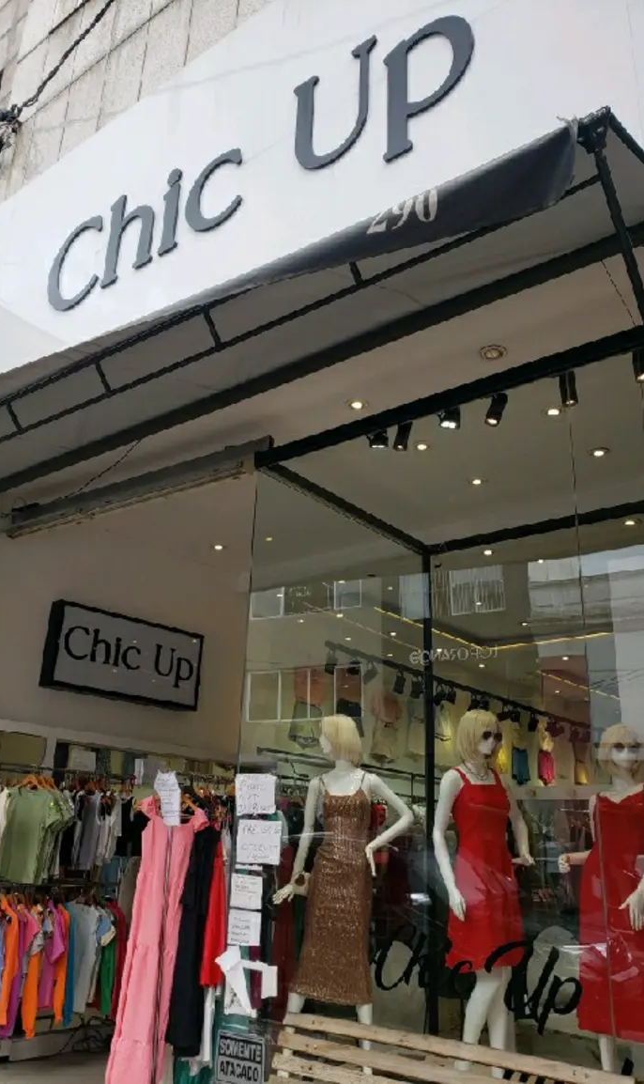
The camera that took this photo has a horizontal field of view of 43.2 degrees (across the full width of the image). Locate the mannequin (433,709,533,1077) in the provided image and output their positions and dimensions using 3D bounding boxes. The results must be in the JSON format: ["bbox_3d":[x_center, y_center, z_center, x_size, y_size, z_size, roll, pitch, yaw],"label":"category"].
[{"bbox_3d":[0.788,1.738,4.083,0.480,1.770,0.360,8,-20,-16],"label":"mannequin"}]

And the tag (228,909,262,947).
[{"bbox_3d":[-0.390,1.951,4.120,0.214,0.150,0.008,-13,-24,36],"label":"tag"}]

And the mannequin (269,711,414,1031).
[{"bbox_3d":[0.127,1.797,4.238,0.700,1.770,0.380,-7,-21,23],"label":"mannequin"}]

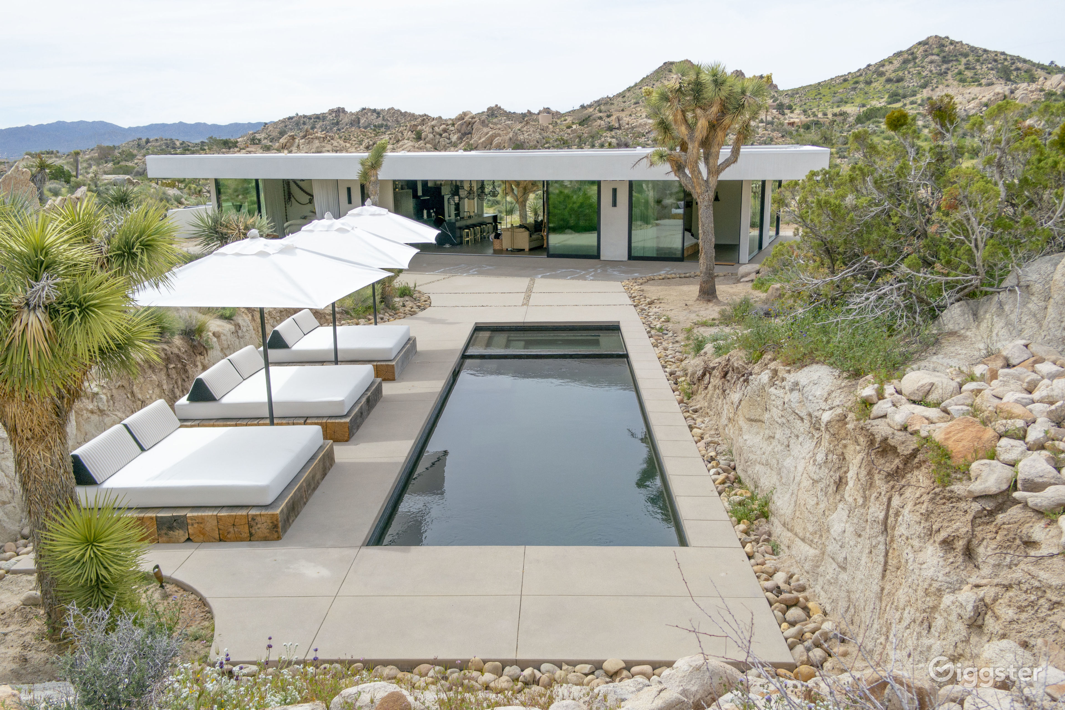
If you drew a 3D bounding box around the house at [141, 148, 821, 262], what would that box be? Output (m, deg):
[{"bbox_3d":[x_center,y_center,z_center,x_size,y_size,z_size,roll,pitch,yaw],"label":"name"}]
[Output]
[{"bbox_3d":[-2.456,-6.414,36.191,27.000,3.500,11.000,4,14,22],"label":"house"}]

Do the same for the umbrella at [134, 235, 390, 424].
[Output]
[{"bbox_3d":[-3.319,-0.117,11.024,2.599,2.831,2.599,1,14,8],"label":"umbrella"}]

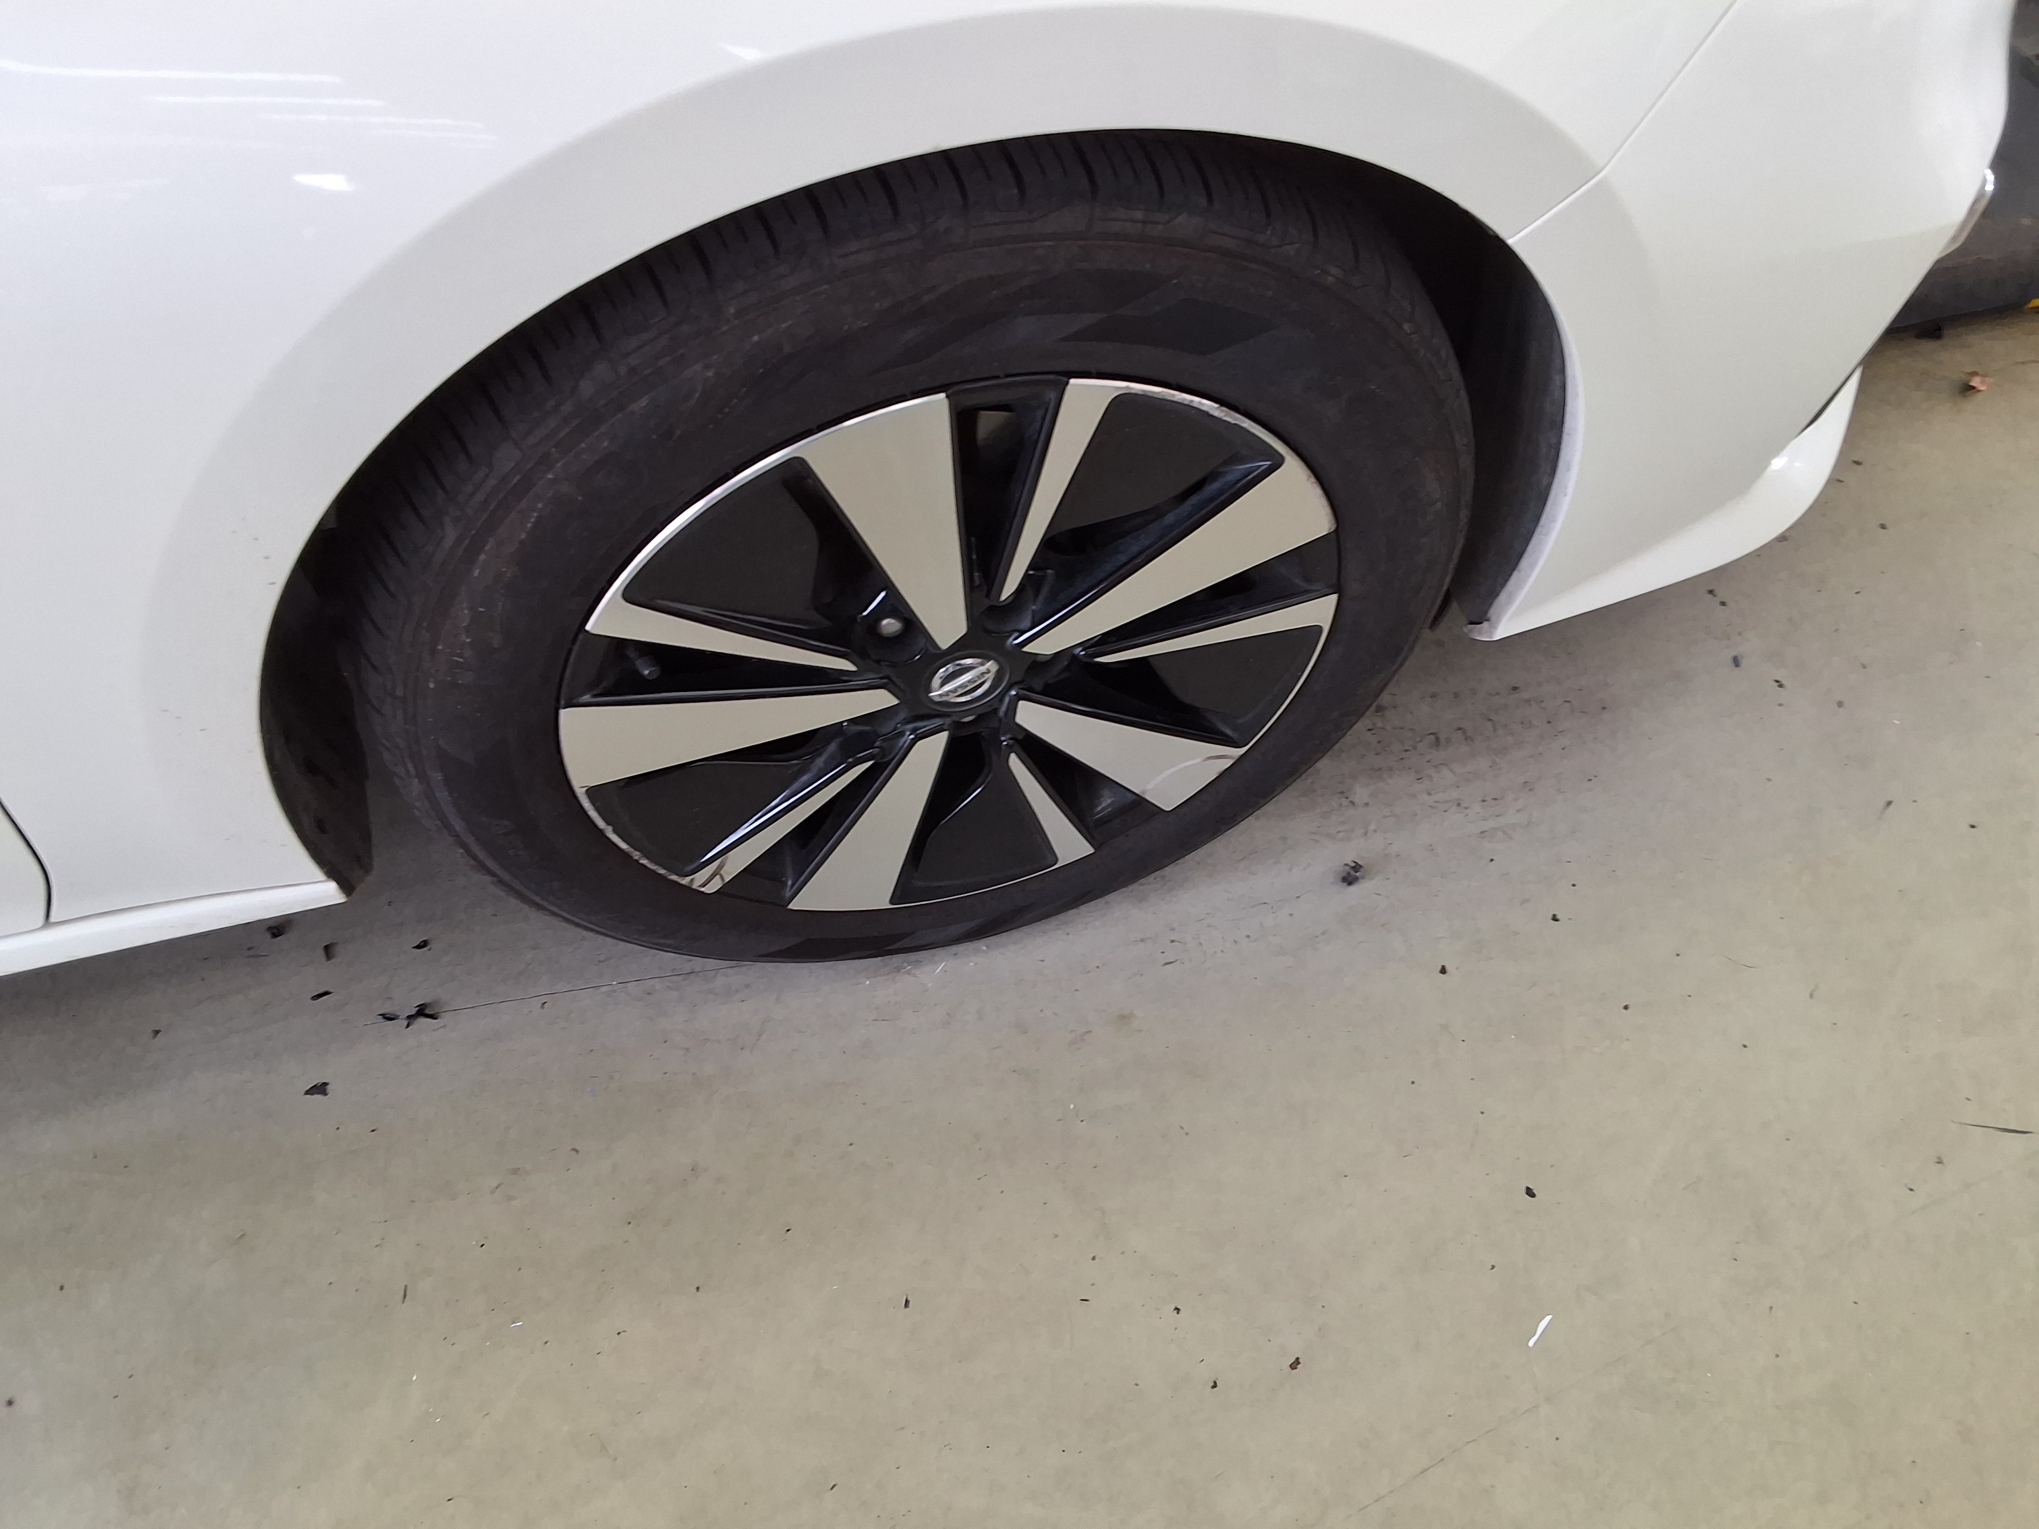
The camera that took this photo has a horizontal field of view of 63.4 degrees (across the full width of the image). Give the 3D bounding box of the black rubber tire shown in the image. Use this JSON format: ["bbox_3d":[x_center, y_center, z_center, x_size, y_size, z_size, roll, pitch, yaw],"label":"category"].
[{"bbox_3d":[-0.057,-0.122,1.028,0.665,0.650,0.220,-12,56,-10],"label":"black rubber tire"}]

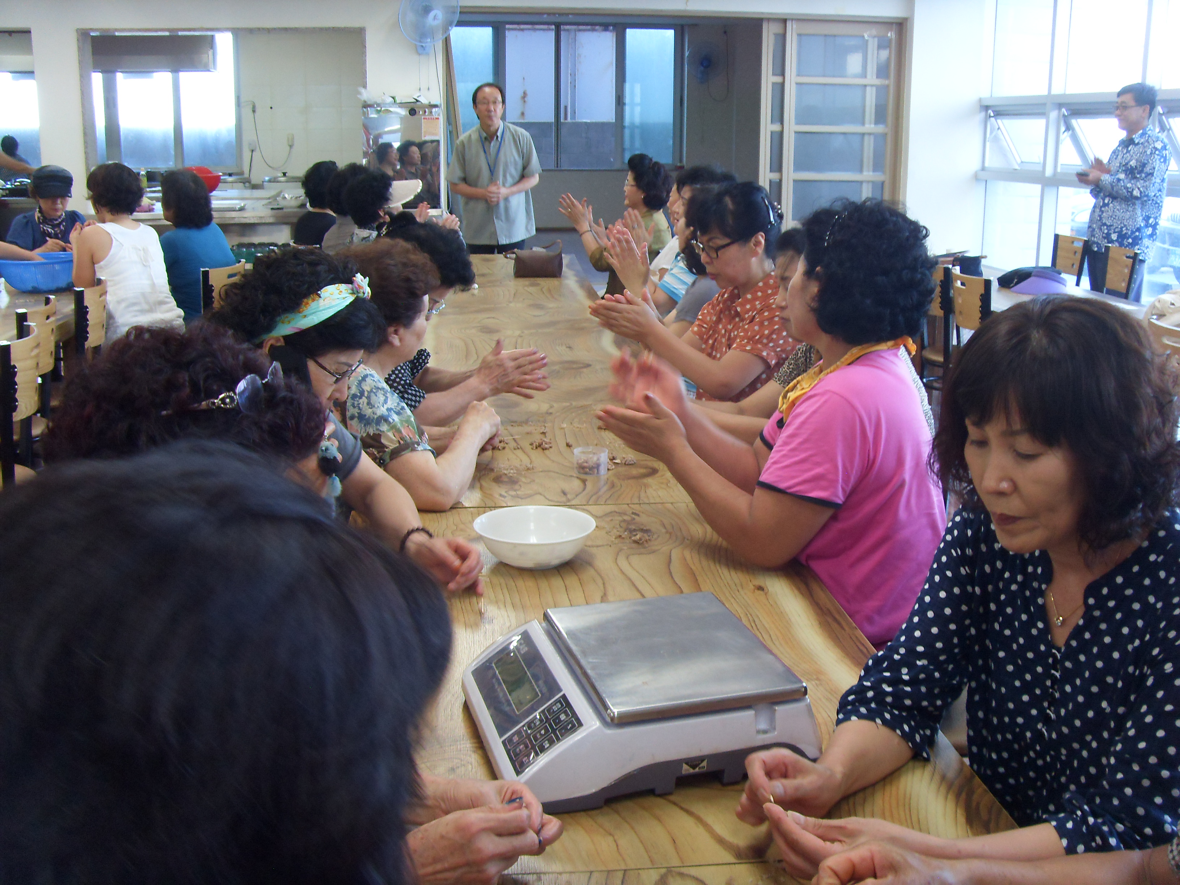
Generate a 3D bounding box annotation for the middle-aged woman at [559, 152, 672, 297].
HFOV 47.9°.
[{"bbox_3d":[0.130,-0.650,6.021,0.600,1.280,0.450,3,14,10],"label":"middle-aged woman"}]

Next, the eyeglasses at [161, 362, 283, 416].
[{"bbox_3d":[-0.467,-0.060,1.650,0.140,0.048,0.140,-9,17,14],"label":"eyeglasses"}]

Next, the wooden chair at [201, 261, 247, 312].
[{"bbox_3d":[-1.742,-0.352,5.695,0.490,0.835,0.410,4,15,16],"label":"wooden chair"}]

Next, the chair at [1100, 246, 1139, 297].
[{"bbox_3d":[2.356,-0.531,6.527,0.490,0.835,0.410,-1,14,-6],"label":"chair"}]

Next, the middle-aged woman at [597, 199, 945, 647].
[{"bbox_3d":[0.323,0.232,2.428,0.660,1.310,0.460,5,15,17],"label":"middle-aged woman"}]

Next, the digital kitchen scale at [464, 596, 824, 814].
[{"bbox_3d":[0.056,0.298,1.600,0.350,0.108,0.325,-4,15,-16],"label":"digital kitchen scale"}]

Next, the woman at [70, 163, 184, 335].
[{"bbox_3d":[-1.787,-0.436,5.151,0.440,1.260,0.600,-13,19,-43],"label":"woman"}]

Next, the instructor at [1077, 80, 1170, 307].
[{"bbox_3d":[2.657,-0.979,6.708,0.420,1.620,0.470,4,14,13],"label":"instructor"}]

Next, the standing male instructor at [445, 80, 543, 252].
[{"bbox_3d":[-0.527,-1.163,7.358,0.510,1.620,0.320,0,14,-2],"label":"standing male instructor"}]

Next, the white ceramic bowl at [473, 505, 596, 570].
[{"bbox_3d":[-0.094,0.165,2.215,0.205,0.065,0.205,0,14,0],"label":"white ceramic bowl"}]

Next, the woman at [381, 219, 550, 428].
[{"bbox_3d":[-0.450,0.052,3.312,0.720,1.220,0.450,-2,14,-8],"label":"woman"}]

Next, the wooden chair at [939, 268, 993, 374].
[{"bbox_3d":[1.775,-0.290,5.545,0.490,0.835,0.410,-2,14,-8],"label":"wooden chair"}]

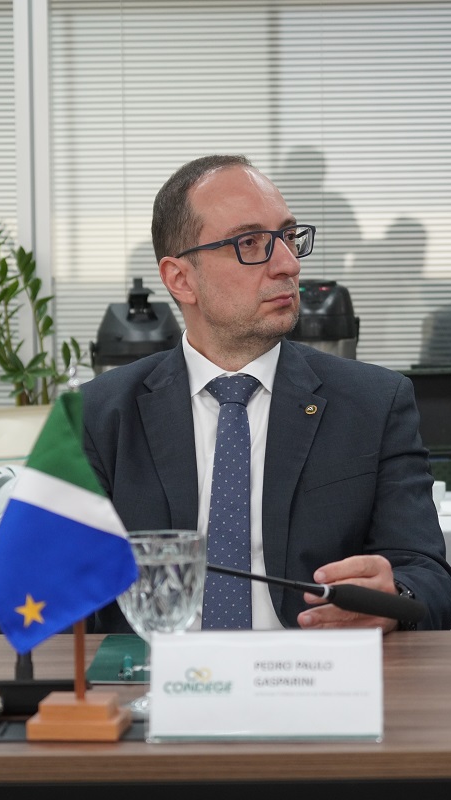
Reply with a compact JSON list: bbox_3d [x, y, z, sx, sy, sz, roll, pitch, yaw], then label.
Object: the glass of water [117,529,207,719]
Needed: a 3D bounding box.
[{"bbox_3d":[-0.062,0.214,2.250,0.087,0.167,0.087,-1,3,0],"label":"glass of water"}]

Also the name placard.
[{"bbox_3d":[0.036,0.254,2.122,0.210,0.097,0.060,0,3,4],"label":"name placard"}]

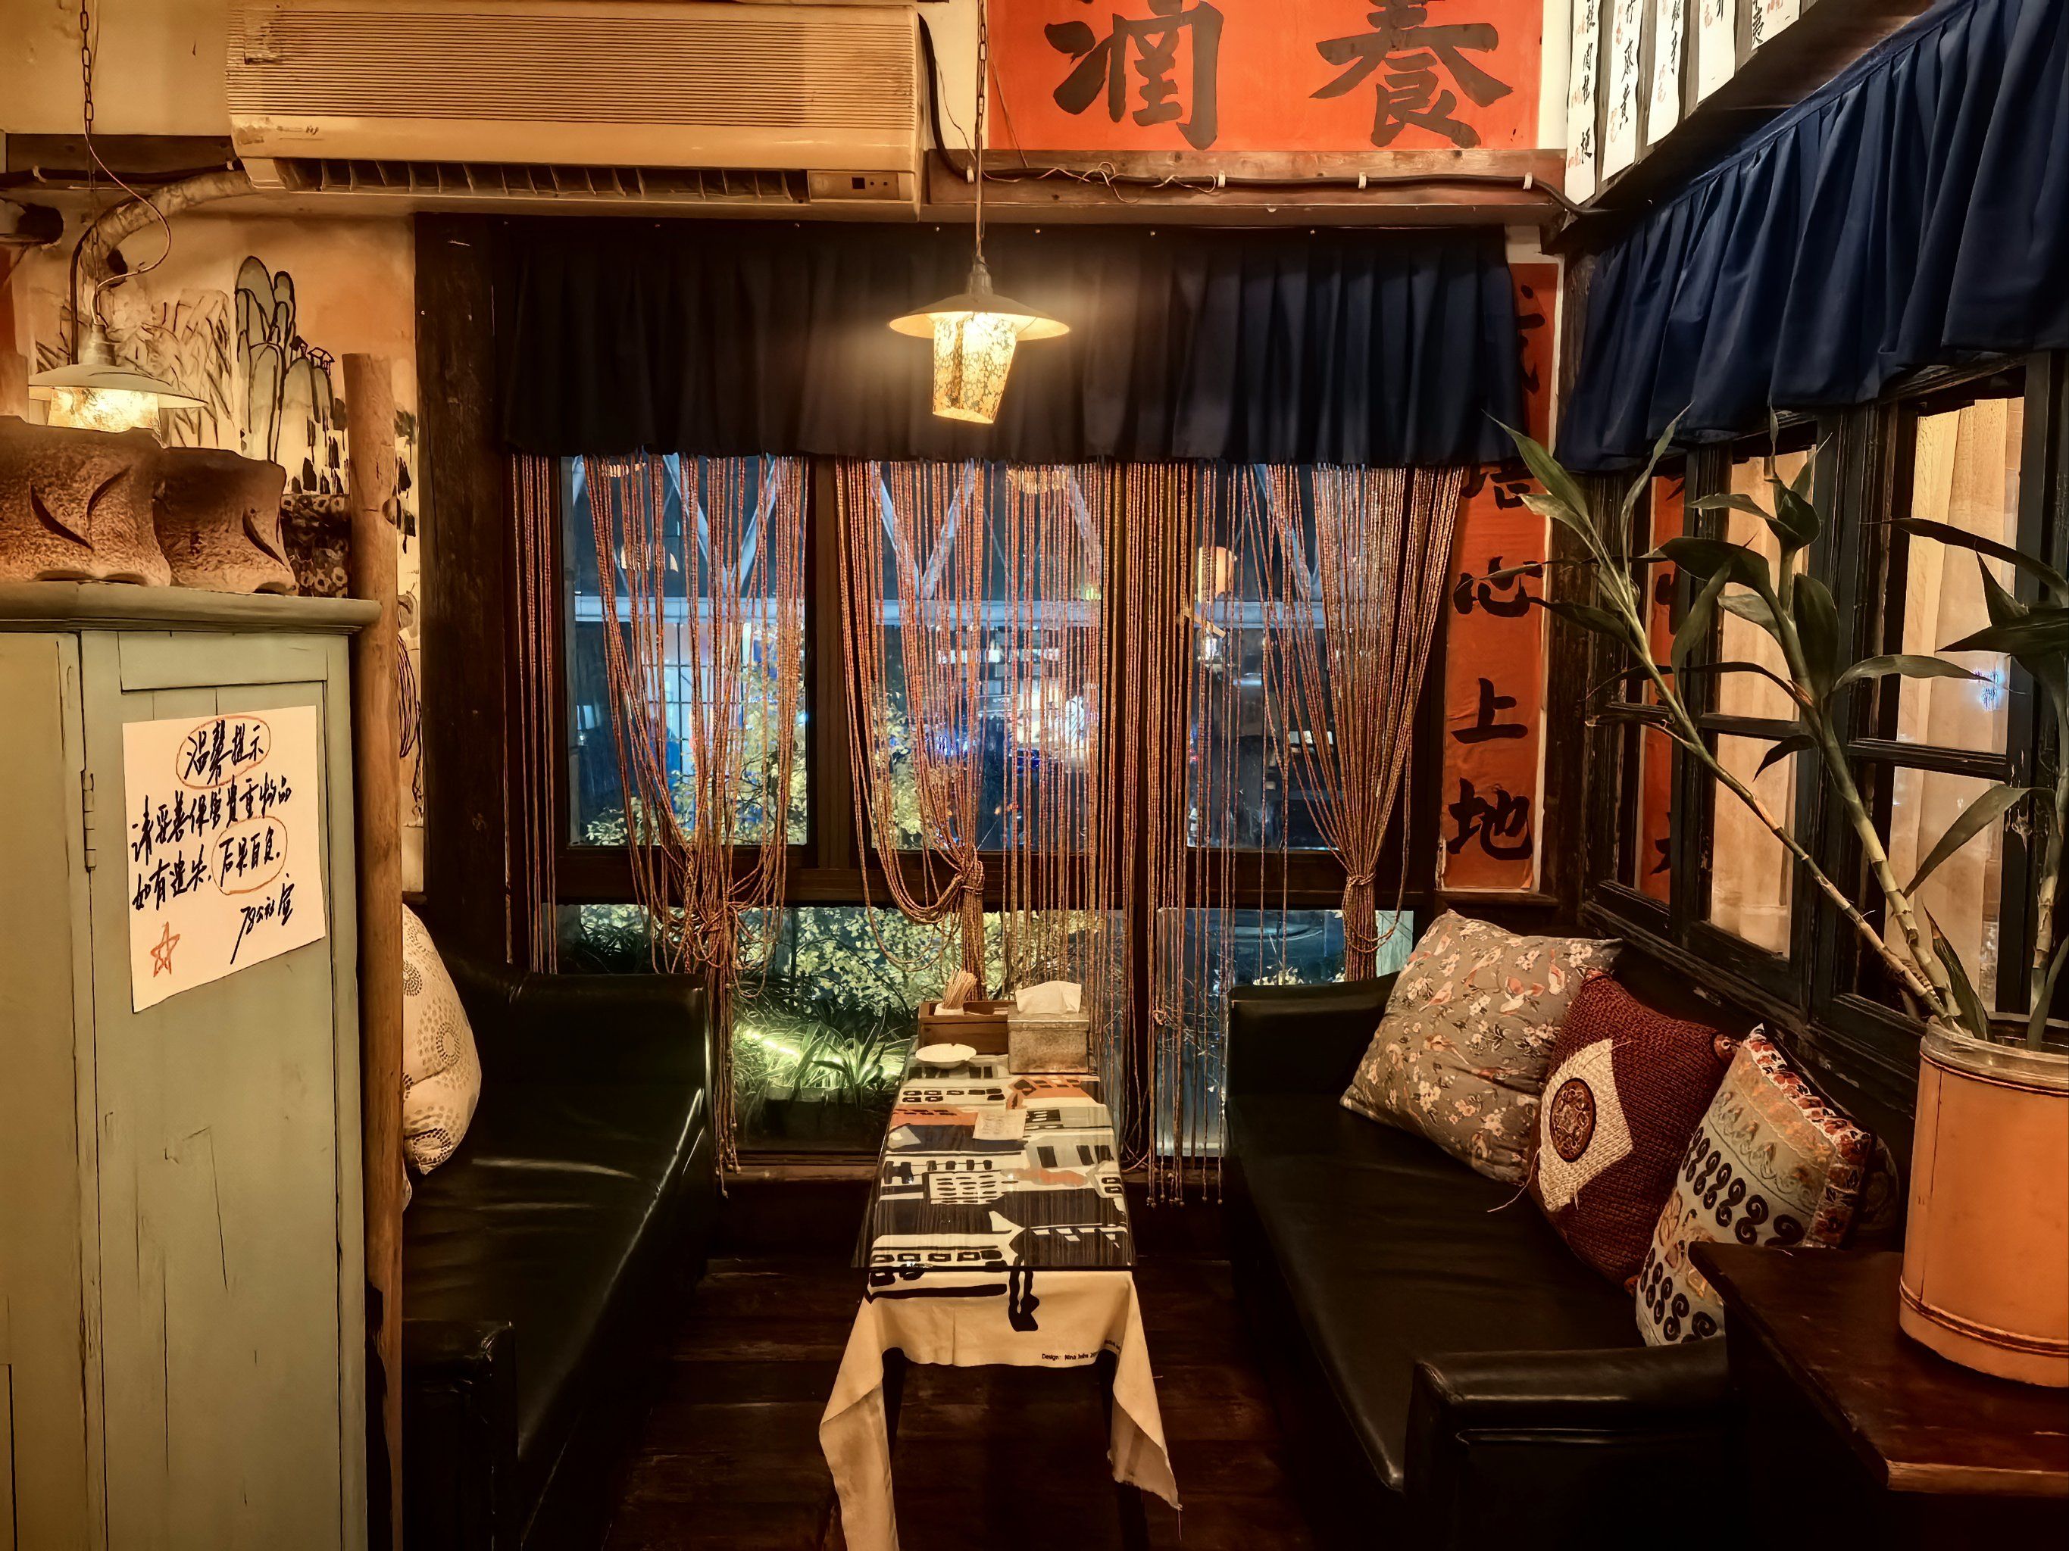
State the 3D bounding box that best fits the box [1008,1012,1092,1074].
[{"bbox_3d":[0.031,0.543,3.320,0.163,0.107,0.130,1,6,0],"label":"box"}]

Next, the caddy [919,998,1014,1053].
[{"bbox_3d":[-0.131,0.542,3.447,0.224,0.080,0.120,1,6,0],"label":"caddy"}]

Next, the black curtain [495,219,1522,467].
[{"bbox_3d":[-0.051,-0.914,3.426,2.172,0.507,0.090,1,6,0],"label":"black curtain"}]

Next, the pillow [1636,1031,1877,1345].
[{"bbox_3d":[0.972,0.574,2.192,0.130,0.410,0.370,26,6,-2],"label":"pillow"}]

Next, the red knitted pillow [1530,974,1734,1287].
[{"bbox_3d":[0.974,0.584,2.645,0.140,0.400,0.380,22,1,-13],"label":"red knitted pillow"}]

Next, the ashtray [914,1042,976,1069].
[{"bbox_3d":[-0.180,0.581,3.289,0.123,0.032,0.123,1,6,0],"label":"ashtray"}]

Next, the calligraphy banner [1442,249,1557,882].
[{"bbox_3d":[1.025,-0.422,3.550,0.249,1.376,0.015,1,6,0],"label":"calligraphy banner"}]

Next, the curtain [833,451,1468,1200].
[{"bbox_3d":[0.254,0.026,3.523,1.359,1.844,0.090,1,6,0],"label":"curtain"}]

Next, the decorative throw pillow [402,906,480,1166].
[{"bbox_3d":[-1.197,0.490,2.992,0.180,0.480,0.460,-19,2,13],"label":"decorative throw pillow"}]

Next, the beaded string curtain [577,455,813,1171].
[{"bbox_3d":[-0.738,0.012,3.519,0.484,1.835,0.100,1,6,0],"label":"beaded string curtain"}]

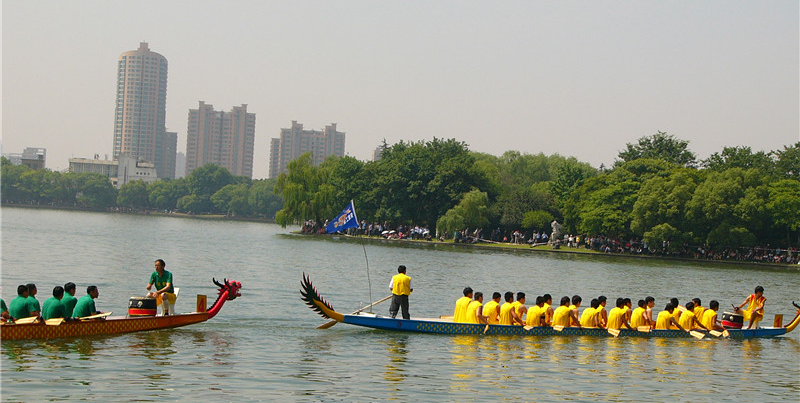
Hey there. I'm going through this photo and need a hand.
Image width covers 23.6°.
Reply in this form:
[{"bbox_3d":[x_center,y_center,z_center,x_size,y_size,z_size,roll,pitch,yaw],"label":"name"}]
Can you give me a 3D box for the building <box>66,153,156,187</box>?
[{"bbox_3d":[-110.231,-9.394,735.000,33.000,17.500,18.000,3,0,-17],"label":"building"}]

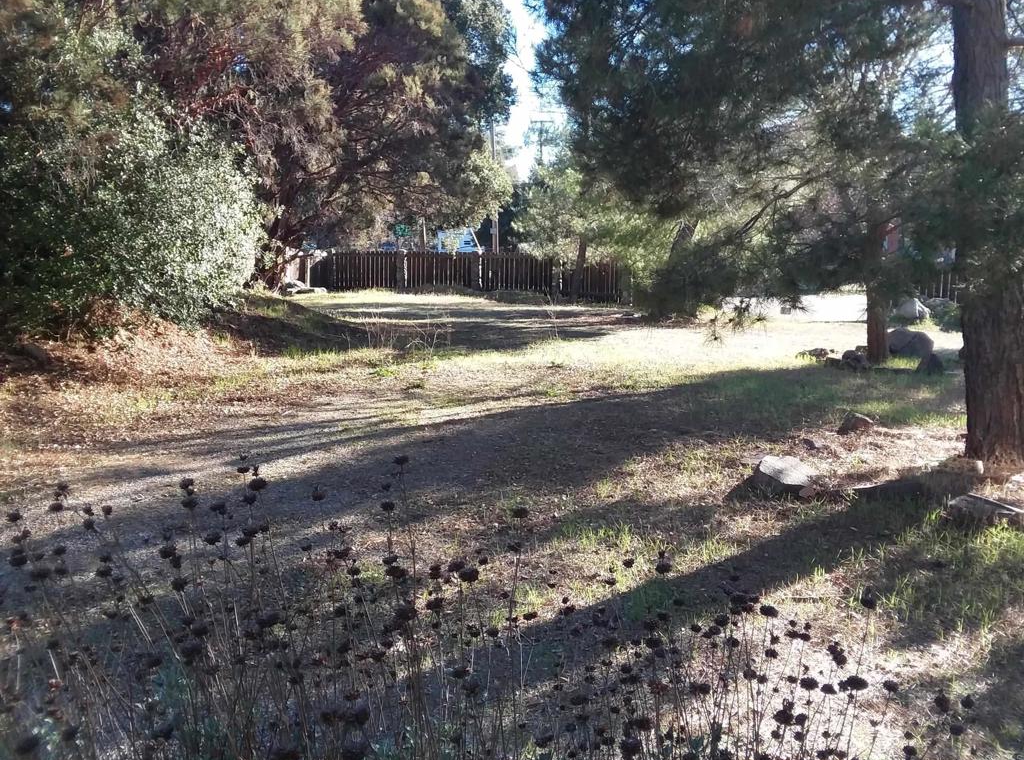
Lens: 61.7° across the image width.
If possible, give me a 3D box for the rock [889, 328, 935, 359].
[{"bbox_3d":[5.713,-0.523,12.300,0.680,0.380,0.520,4,10,25],"label":"rock"}]

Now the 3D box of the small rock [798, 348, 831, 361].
[{"bbox_3d":[4.112,-0.348,11.700,0.450,0.160,0.320,3,10,19],"label":"small rock"}]

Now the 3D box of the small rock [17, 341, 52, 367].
[{"bbox_3d":[-5.354,-0.291,9.600,0.380,0.260,0.330,-5,10,-29],"label":"small rock"}]

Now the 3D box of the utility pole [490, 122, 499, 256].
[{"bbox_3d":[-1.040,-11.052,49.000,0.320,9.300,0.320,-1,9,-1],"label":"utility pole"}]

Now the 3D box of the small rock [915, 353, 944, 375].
[{"bbox_3d":[5.110,-0.202,10.500,0.360,0.240,0.300,4,10,26],"label":"small rock"}]

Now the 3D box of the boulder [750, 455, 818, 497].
[{"bbox_3d":[1.763,0.618,5.550,0.440,0.200,0.360,3,9,18],"label":"boulder"}]

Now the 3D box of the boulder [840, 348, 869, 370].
[{"bbox_3d":[4.324,-0.245,10.800,0.370,0.220,0.310,3,10,22],"label":"boulder"}]

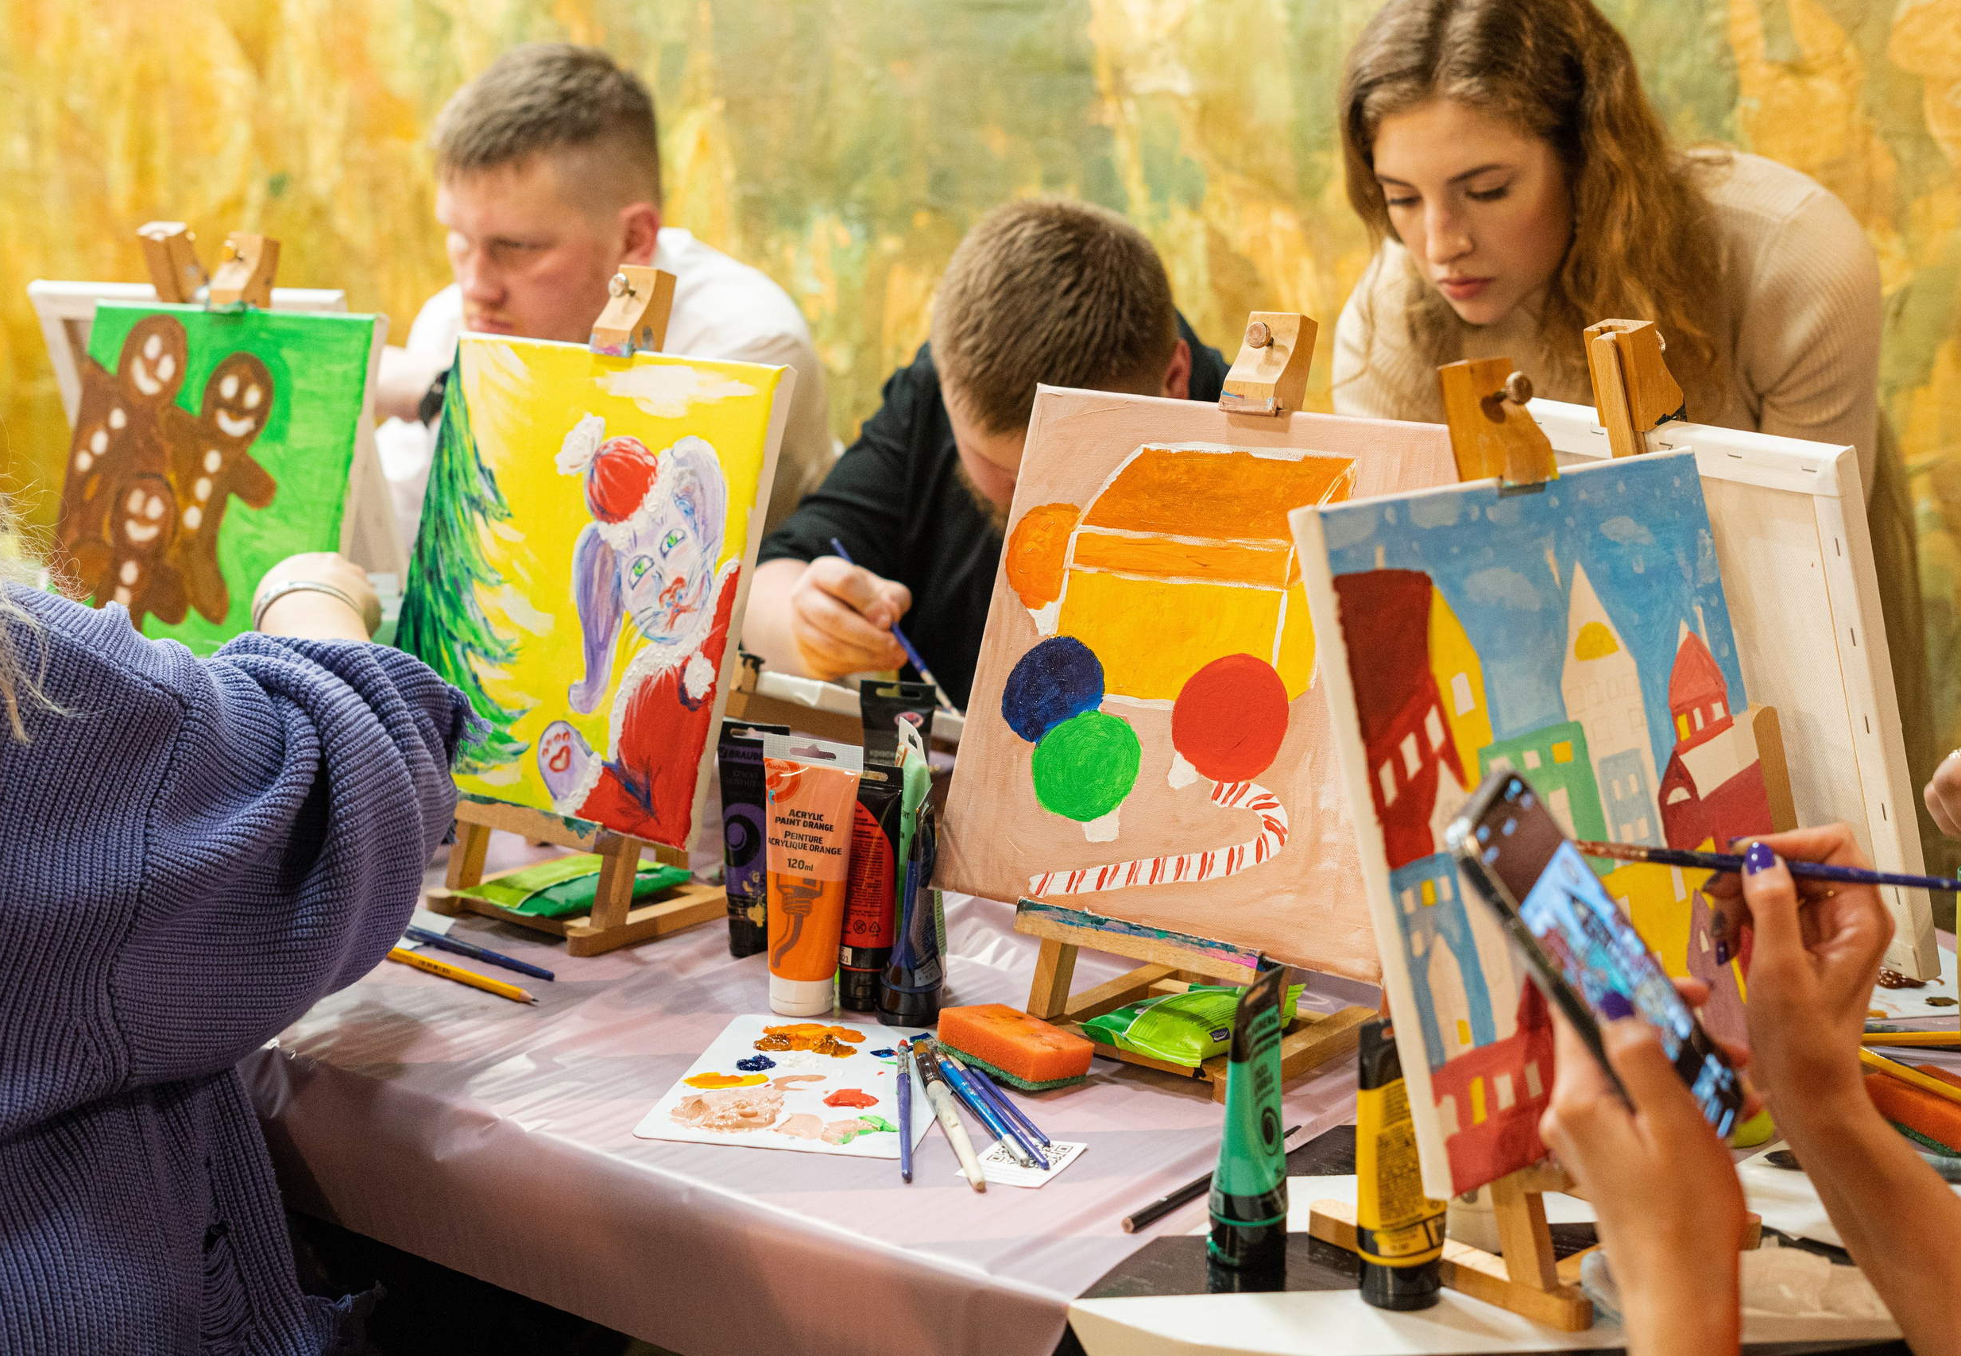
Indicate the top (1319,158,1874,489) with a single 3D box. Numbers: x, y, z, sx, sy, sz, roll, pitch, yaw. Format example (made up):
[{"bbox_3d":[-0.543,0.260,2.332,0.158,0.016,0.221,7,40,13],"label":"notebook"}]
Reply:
[{"bbox_3d":[0.487,-0.168,2.255,0.450,0.500,0.380,7,14,27],"label":"top"}]

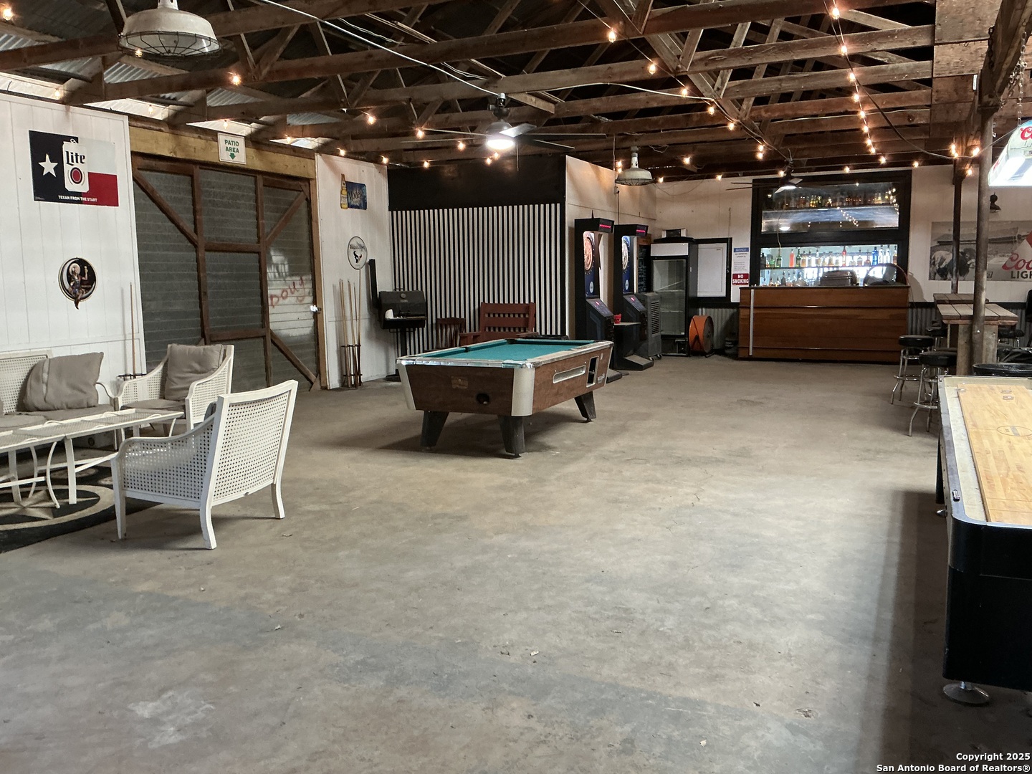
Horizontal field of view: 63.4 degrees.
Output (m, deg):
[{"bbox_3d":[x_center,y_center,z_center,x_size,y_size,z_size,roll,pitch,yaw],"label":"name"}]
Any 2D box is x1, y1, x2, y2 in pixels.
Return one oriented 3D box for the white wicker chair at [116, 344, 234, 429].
[{"bbox_3d":[-3.227,0.091,8.008,0.720,0.919,0.884,1,8,11],"label":"white wicker chair"}]

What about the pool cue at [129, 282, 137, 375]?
[{"bbox_3d":[-3.723,-0.307,8.131,0.030,1.418,0.030,-1,1,24],"label":"pool cue"}]

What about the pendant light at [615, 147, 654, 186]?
[{"bbox_3d":[1.533,-2.848,10.800,0.480,0.500,0.480,-1,8,0],"label":"pendant light"}]

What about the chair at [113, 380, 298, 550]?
[{"bbox_3d":[-1.773,0.409,4.811,0.799,0.834,0.685,2,7,19],"label":"chair"}]

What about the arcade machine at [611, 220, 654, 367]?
[{"bbox_3d":[1.891,-1.413,13.245,0.490,2.230,0.730,2,8,24],"label":"arcade machine"}]

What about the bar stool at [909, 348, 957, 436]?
[{"bbox_3d":[4.038,0.068,7.976,0.460,0.770,0.460,3,9,26],"label":"bar stool"}]

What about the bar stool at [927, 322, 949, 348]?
[{"bbox_3d":[5.614,-0.377,11.031,0.460,0.770,0.460,3,9,26],"label":"bar stool"}]

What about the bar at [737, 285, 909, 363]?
[{"bbox_3d":[5.151,-1.061,14.090,2.632,1.244,0.750,2,8,24],"label":"bar"}]

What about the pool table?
[{"bbox_3d":[0.015,0.062,7.655,1.290,0.785,2.330,2,8,23],"label":"pool table"}]

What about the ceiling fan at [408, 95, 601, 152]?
[{"bbox_3d":[-0.131,-2.332,7.350,1.850,0.500,1.850,-1,8,0],"label":"ceiling fan"}]

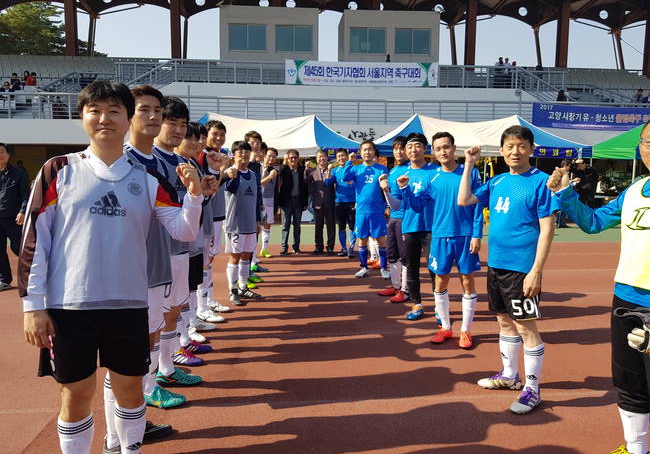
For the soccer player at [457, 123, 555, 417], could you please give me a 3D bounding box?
[{"bbox_3d":[1.132,0.231,2.996,0.460,1.680,0.570,-5,8,-37],"label":"soccer player"}]

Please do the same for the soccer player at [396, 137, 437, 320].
[{"bbox_3d":[0.939,0.031,4.581,0.580,1.760,0.470,4,8,25],"label":"soccer player"}]

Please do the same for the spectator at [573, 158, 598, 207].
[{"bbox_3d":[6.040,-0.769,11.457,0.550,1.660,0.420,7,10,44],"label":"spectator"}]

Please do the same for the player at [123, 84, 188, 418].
[{"bbox_3d":[-0.950,0.205,2.641,0.430,1.800,0.560,7,9,44],"label":"player"}]

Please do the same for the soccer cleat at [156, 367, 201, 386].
[{"bbox_3d":[-0.970,0.983,3.249,0.295,0.115,0.100,0,7,-2],"label":"soccer cleat"}]

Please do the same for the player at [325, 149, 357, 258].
[{"bbox_3d":[0.292,-0.404,8.158,0.560,1.750,0.400,2,7,11],"label":"player"}]

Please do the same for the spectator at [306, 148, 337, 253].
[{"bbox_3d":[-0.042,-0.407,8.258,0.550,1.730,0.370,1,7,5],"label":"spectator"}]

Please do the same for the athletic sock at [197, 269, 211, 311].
[{"bbox_3d":[-1.172,0.608,4.710,0.135,0.410,0.120,3,8,24],"label":"athletic sock"}]

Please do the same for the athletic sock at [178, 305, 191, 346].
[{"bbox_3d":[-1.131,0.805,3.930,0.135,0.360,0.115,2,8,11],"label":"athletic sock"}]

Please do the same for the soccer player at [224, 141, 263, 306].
[{"bbox_3d":[-0.896,-0.043,5.271,0.490,1.720,0.420,-4,9,-30],"label":"soccer player"}]

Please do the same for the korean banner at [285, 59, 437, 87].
[{"bbox_3d":[1.619,-6.716,21.369,6.950,1.100,0.040,0,7,-4],"label":"korean banner"}]

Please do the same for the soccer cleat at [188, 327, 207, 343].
[{"bbox_3d":[-1.095,0.891,4.062,0.280,0.110,0.100,5,8,34],"label":"soccer cleat"}]

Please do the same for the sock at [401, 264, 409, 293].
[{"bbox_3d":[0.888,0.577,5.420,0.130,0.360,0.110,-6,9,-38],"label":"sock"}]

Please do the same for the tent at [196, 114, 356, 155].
[{"bbox_3d":[-1.863,-1.819,14.272,6.000,2.920,3.000,0,7,-4],"label":"tent"}]

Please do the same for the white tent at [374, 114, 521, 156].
[{"bbox_3d":[4.184,-1.855,14.660,6.000,2.920,3.000,0,7,-4],"label":"white tent"}]

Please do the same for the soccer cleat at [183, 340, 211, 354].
[{"bbox_3d":[-1.043,0.943,3.957,0.280,0.105,0.105,1,8,10],"label":"soccer cleat"}]

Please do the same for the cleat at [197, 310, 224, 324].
[{"bbox_3d":[-1.106,0.841,4.734,0.290,0.105,0.105,3,8,24],"label":"cleat"}]

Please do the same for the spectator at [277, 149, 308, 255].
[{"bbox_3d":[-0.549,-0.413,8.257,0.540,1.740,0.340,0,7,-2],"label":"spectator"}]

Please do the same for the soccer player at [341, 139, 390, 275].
[{"bbox_3d":[0.560,-0.225,6.437,0.620,1.790,0.420,2,7,11],"label":"soccer player"}]

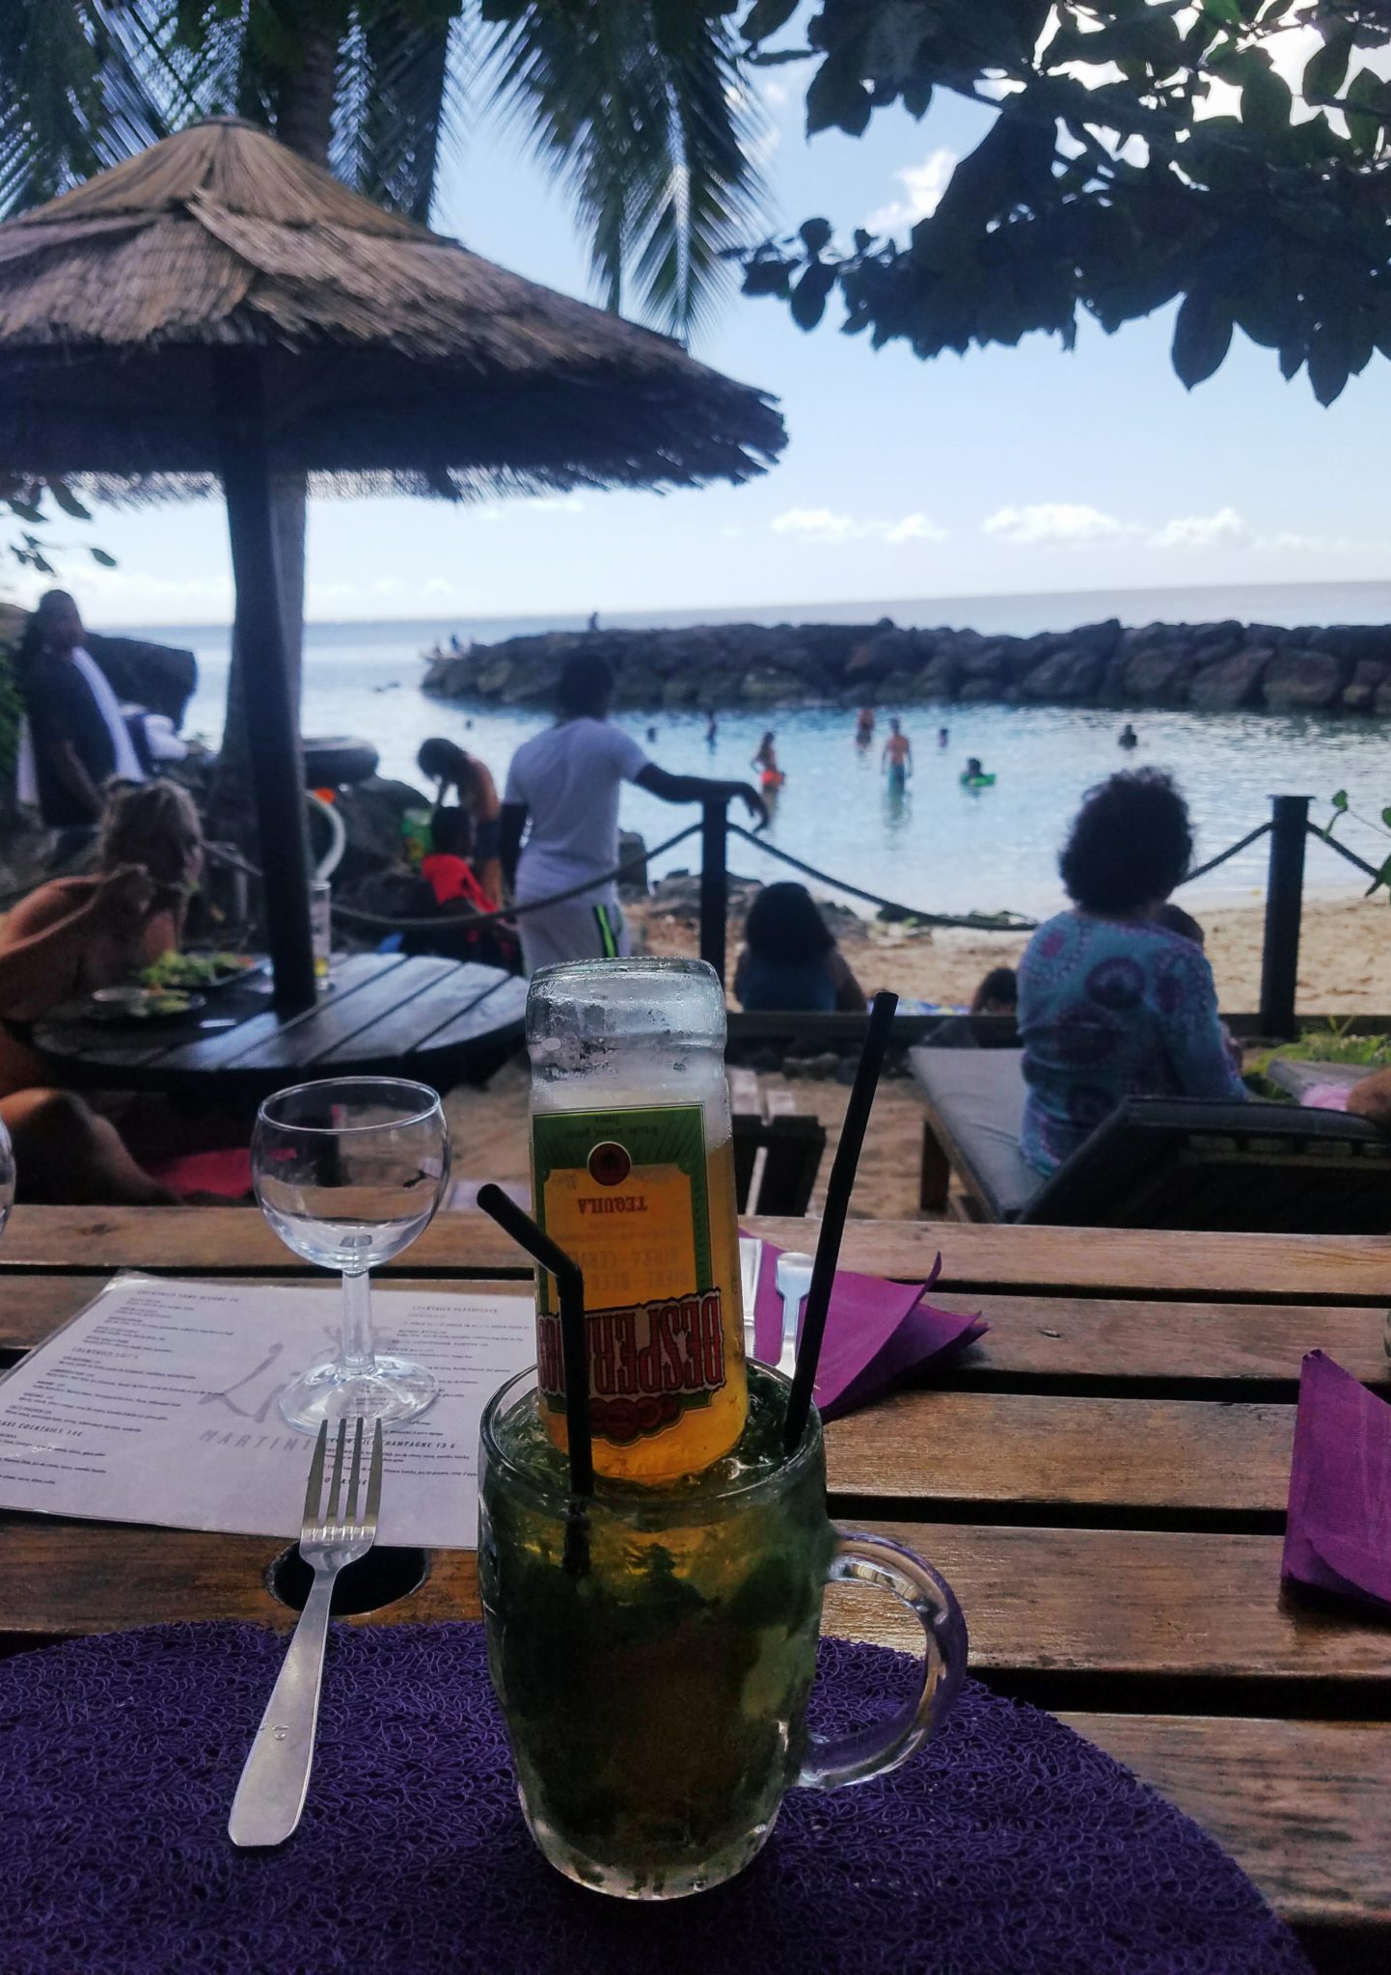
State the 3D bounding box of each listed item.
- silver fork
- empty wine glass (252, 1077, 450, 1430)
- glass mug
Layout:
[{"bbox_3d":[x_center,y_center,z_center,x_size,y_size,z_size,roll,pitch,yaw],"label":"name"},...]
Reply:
[{"bbox_3d":[-0.134,0.209,0.518,0.027,0.022,0.199,-2,20,-5],"label":"silver fork"},{"bbox_3d":[-0.158,0.123,0.679,0.087,0.139,0.087,-1,14,0],"label":"empty wine glass"},{"bbox_3d":[0.010,0.183,0.426,0.139,0.125,0.096,3,15,14],"label":"glass mug"}]

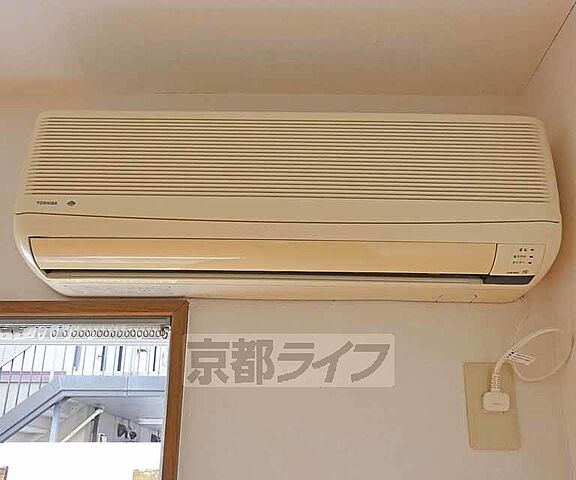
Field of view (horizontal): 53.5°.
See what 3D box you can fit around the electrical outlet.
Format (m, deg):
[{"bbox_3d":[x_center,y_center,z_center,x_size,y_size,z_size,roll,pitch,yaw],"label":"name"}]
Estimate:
[{"bbox_3d":[0.293,0.236,0.817,0.071,0.121,0.012,0,-16,3],"label":"electrical outlet"}]

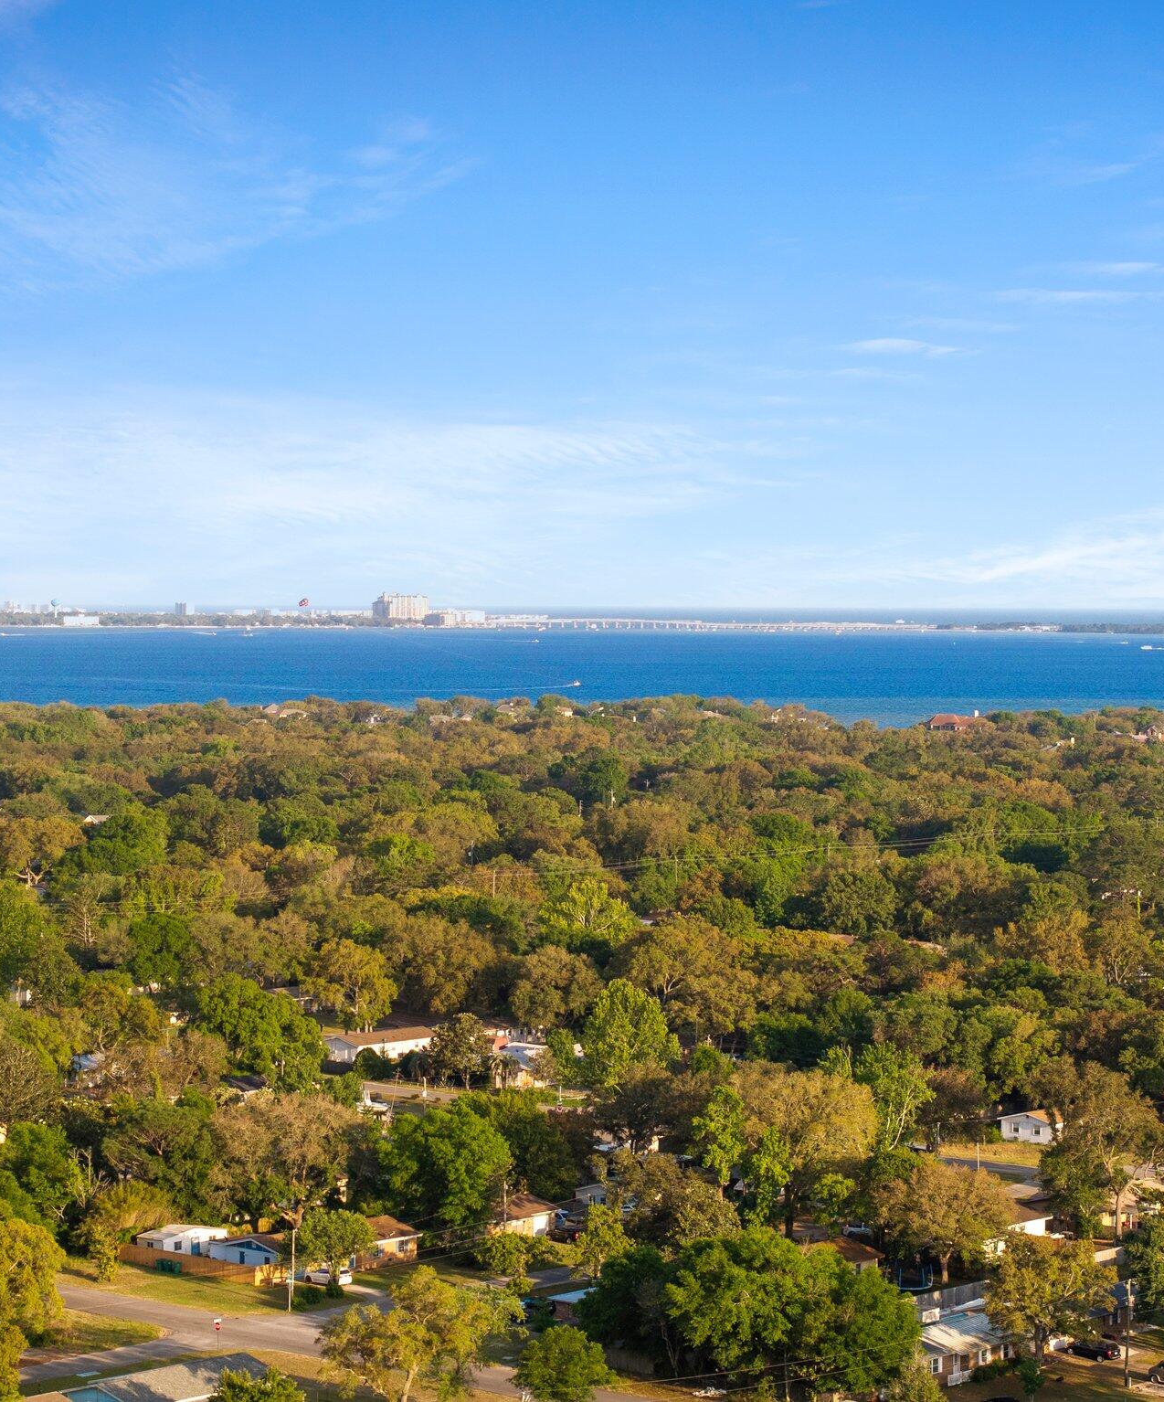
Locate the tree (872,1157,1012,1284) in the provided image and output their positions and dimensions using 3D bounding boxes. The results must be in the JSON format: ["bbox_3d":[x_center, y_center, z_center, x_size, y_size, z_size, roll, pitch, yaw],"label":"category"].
[{"bbox_3d":[34.091,49.033,357.299,13.200,12.000,13.000,0,2,0],"label":"tree"}]

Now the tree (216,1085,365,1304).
[{"bbox_3d":[-29.050,46.490,374.890,14.570,16.000,14.570,0,2,0],"label":"tree"}]

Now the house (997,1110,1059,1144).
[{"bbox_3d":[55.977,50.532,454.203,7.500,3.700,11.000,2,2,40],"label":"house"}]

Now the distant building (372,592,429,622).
[{"bbox_3d":[-360.967,-181.952,7500.000,88.000,60.000,70.000,-1,2,-28],"label":"distant building"}]

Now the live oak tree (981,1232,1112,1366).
[{"bbox_3d":[38.767,49.840,315.498,10.800,10.800,10.600,0,2,0],"label":"live oak tree"}]

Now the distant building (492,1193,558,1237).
[{"bbox_3d":[-9.146,51.983,382.179,7.500,4.300,10.500,2,2,40],"label":"distant building"}]

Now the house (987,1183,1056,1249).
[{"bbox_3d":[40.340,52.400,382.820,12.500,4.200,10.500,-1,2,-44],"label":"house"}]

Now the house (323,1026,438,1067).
[{"bbox_3d":[-28.020,47.980,529.680,16.500,4.000,8.800,-1,2,-44],"label":"house"}]

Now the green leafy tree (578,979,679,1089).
[{"bbox_3d":[6.099,43.537,490.029,13.000,15.200,12.500,0,2,0],"label":"green leafy tree"}]

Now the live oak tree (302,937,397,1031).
[{"bbox_3d":[-33.926,41.840,554.027,13.800,14.600,13.000,0,2,0],"label":"live oak tree"}]

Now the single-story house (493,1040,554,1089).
[{"bbox_3d":[-7.469,48.547,503.470,11.000,4.300,8.500,2,2,40],"label":"single-story house"}]

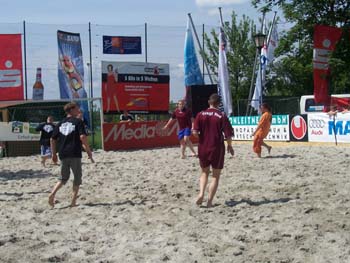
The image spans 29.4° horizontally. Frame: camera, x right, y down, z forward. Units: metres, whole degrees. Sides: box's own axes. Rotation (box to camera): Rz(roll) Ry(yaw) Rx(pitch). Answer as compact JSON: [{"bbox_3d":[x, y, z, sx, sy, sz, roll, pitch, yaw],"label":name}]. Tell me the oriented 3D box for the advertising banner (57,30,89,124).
[{"bbox_3d":[-4.005,-2.056,26.400,1.120,3.850,0.330,-2,2,-25],"label":"advertising banner"}]

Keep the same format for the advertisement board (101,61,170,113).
[{"bbox_3d":[-1.532,-1.730,26.500,2.970,2.020,0.100,-2,2,-31],"label":"advertisement board"}]

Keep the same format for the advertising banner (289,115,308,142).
[{"bbox_3d":[4.997,-0.125,27.000,0.060,1.100,1.080,-3,2,-34],"label":"advertising banner"}]

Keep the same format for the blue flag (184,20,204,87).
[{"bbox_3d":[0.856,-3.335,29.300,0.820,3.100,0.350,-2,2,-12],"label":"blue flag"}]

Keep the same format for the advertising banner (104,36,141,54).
[{"bbox_3d":[-2.138,-3.511,27.200,1.650,0.730,0.050,-2,2,-18],"label":"advertising banner"}]

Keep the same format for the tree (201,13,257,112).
[{"bbox_3d":[3.056,-3.167,37.940,3.300,6.800,3.200,-1,2,0],"label":"tree"}]

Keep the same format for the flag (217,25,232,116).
[{"bbox_3d":[2.185,-2.654,29.300,0.650,3.900,0.350,-2,2,-12],"label":"flag"}]

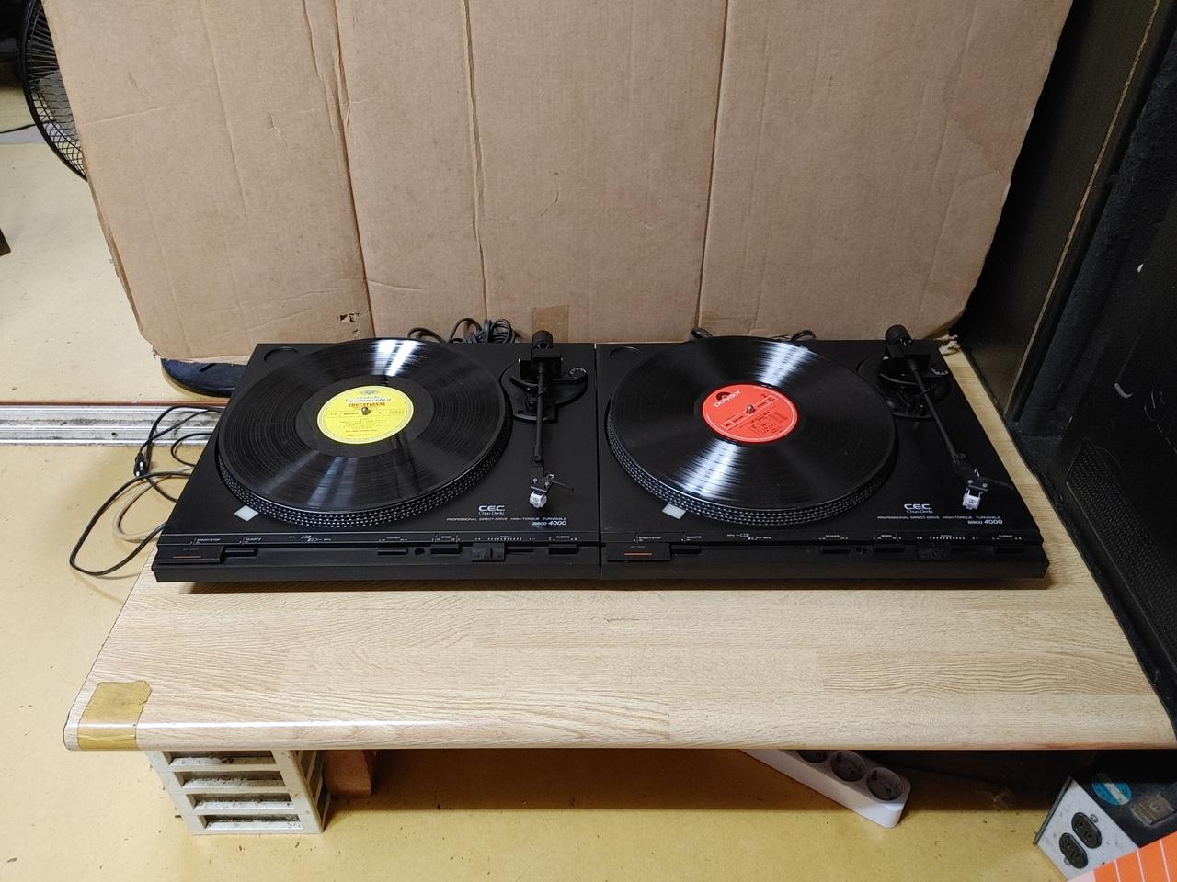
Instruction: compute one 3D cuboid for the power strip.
[{"bbox_3d":[0.257,0.383,1.105,0.280,0.041,0.055,23,46,24],"label":"power strip"}]

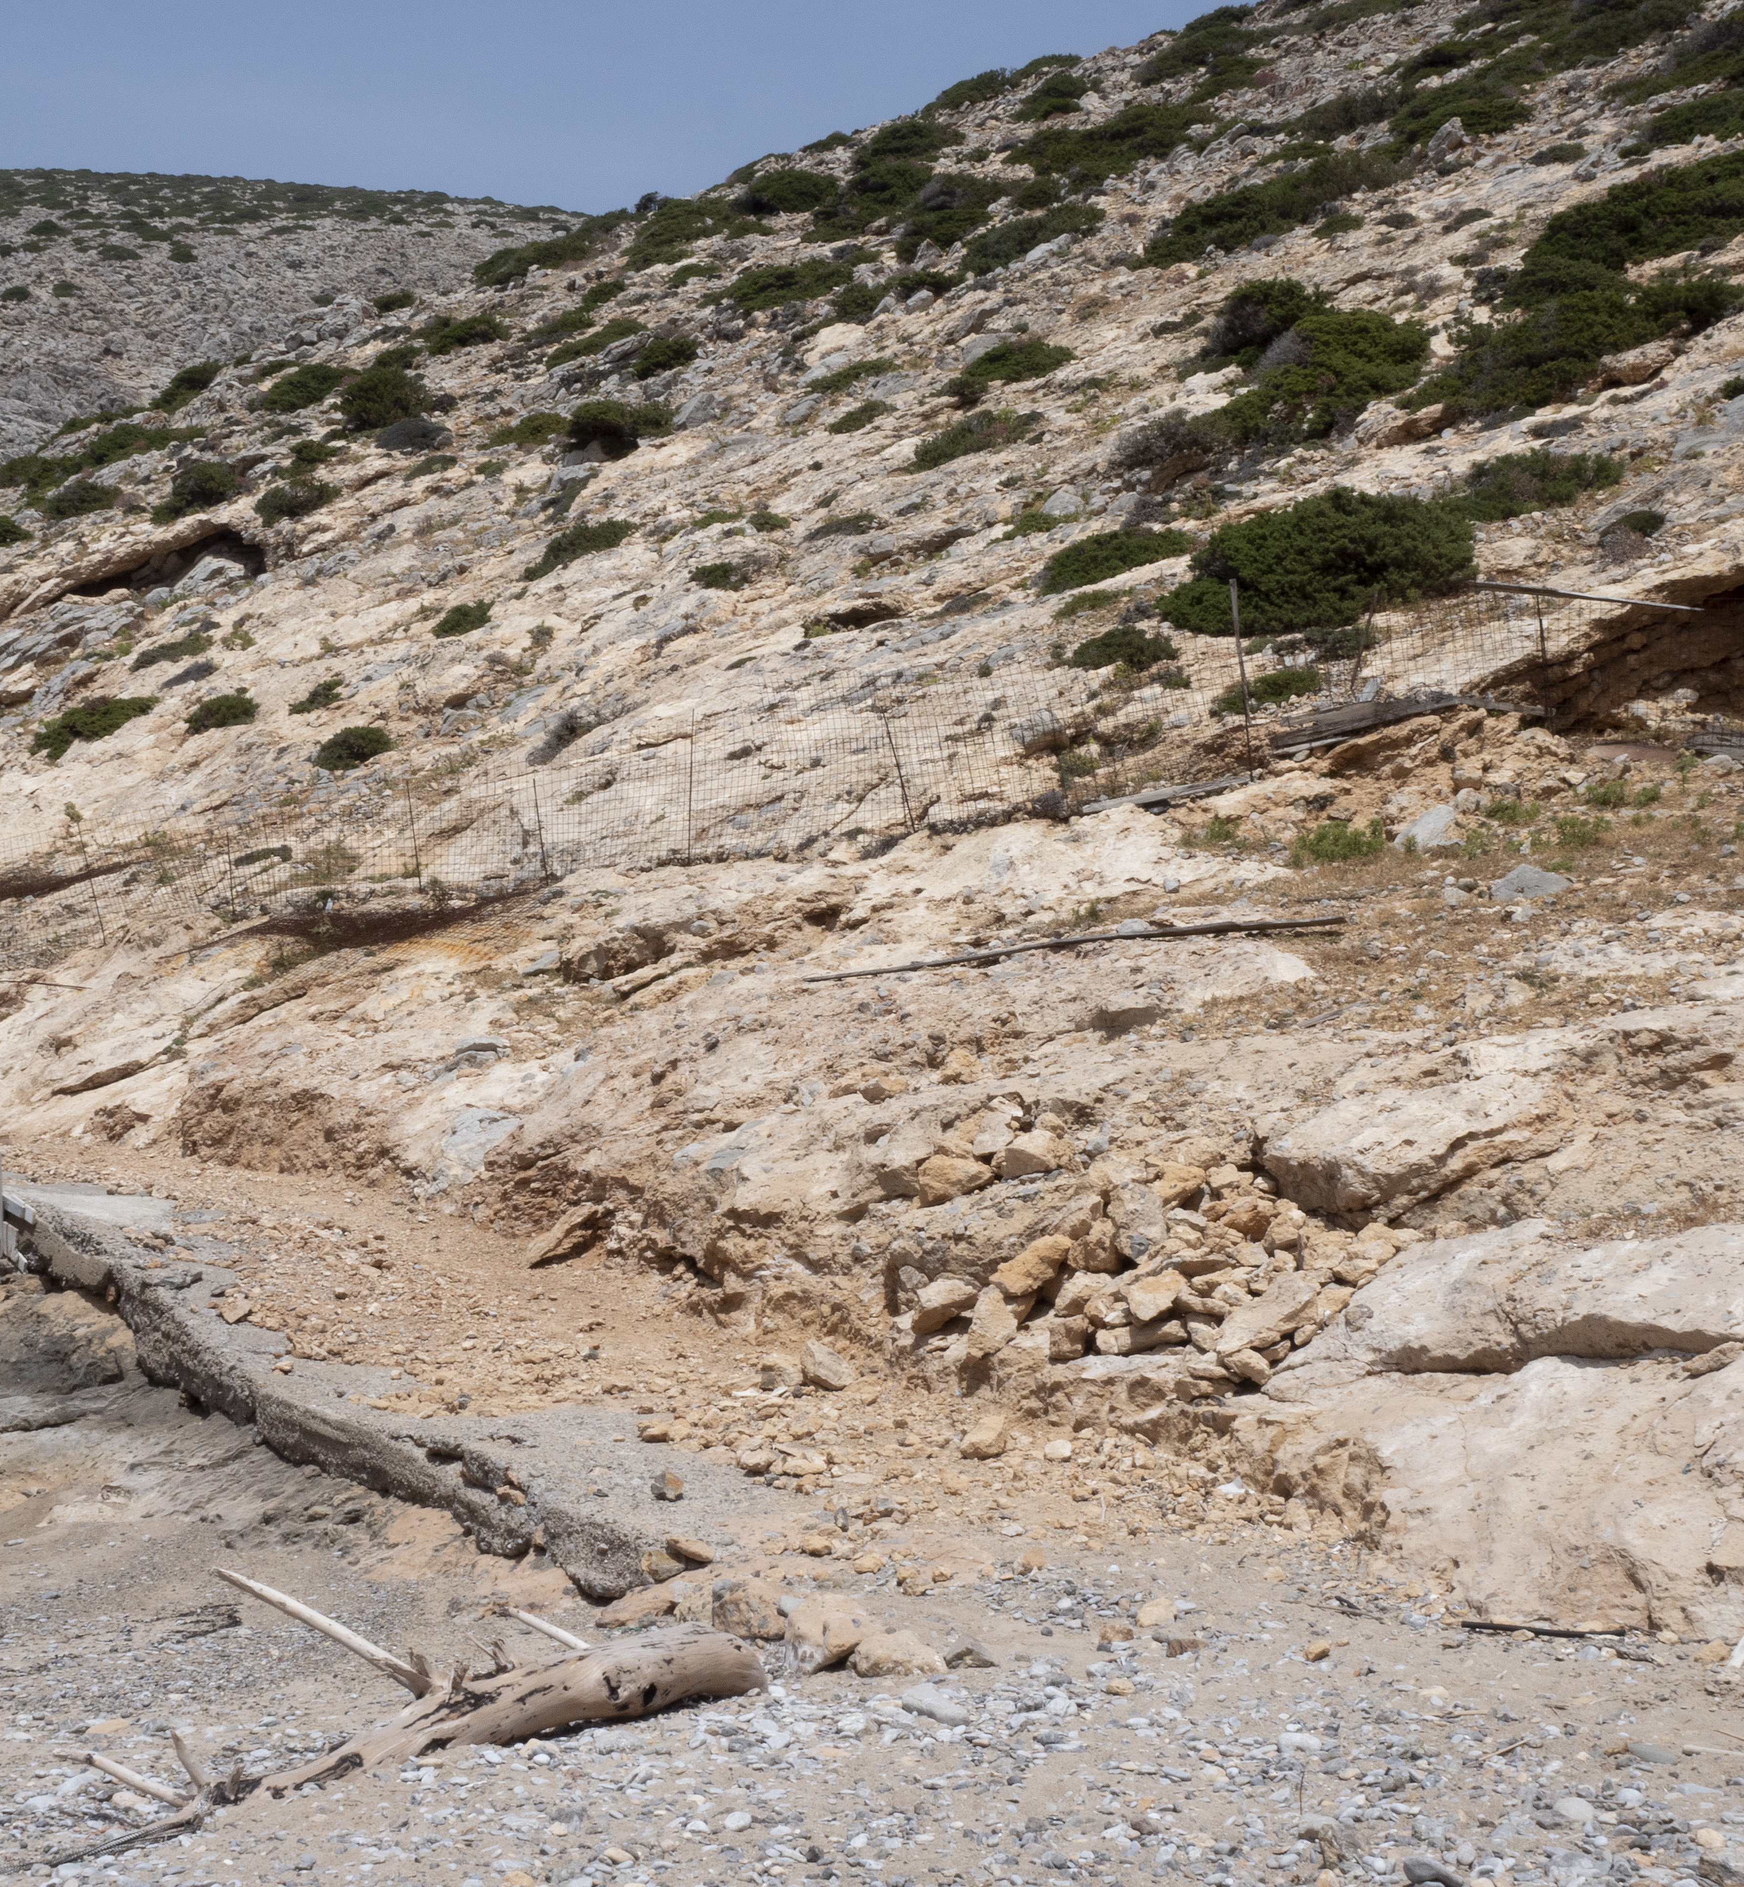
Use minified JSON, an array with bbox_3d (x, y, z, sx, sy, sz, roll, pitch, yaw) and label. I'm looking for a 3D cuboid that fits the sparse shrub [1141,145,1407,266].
[{"bbox_3d":[4.990,-9.139,36.000,3.200,1.300,1.900,0,-1,0],"label":"sparse shrub"}]

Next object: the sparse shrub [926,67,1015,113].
[{"bbox_3d":[2.231,-19.366,66.000,2.000,0.950,1.600,0,-1,0],"label":"sparse shrub"}]

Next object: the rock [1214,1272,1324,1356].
[{"bbox_3d":[1.629,1.513,11.900,0.437,0.312,0.371,0,-2,0],"label":"rock"}]

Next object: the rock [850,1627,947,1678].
[{"bbox_3d":[0.062,1.669,6.850,0.225,0.115,0.180,0,-1,0],"label":"rock"}]

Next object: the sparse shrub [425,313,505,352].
[{"bbox_3d":[-8.097,-12.176,58.000,1.647,0.784,1.318,0,-3,0],"label":"sparse shrub"}]

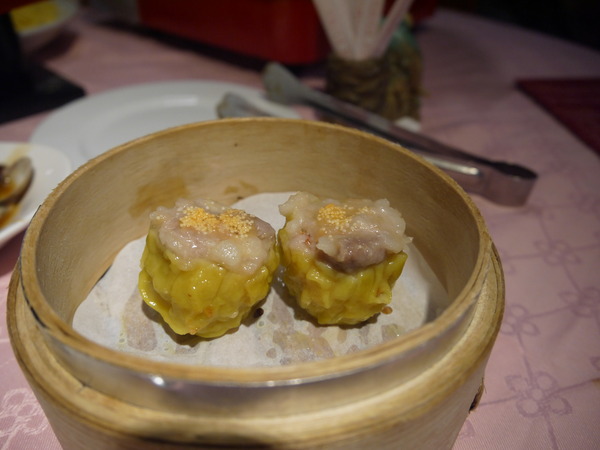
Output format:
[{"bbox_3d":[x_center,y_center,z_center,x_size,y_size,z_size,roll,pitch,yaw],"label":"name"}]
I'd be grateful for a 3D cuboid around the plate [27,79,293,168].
[{"bbox_3d":[-0.089,-0.063,0.349,0.183,0.020,0.183,2,35,-1],"label":"plate"}]

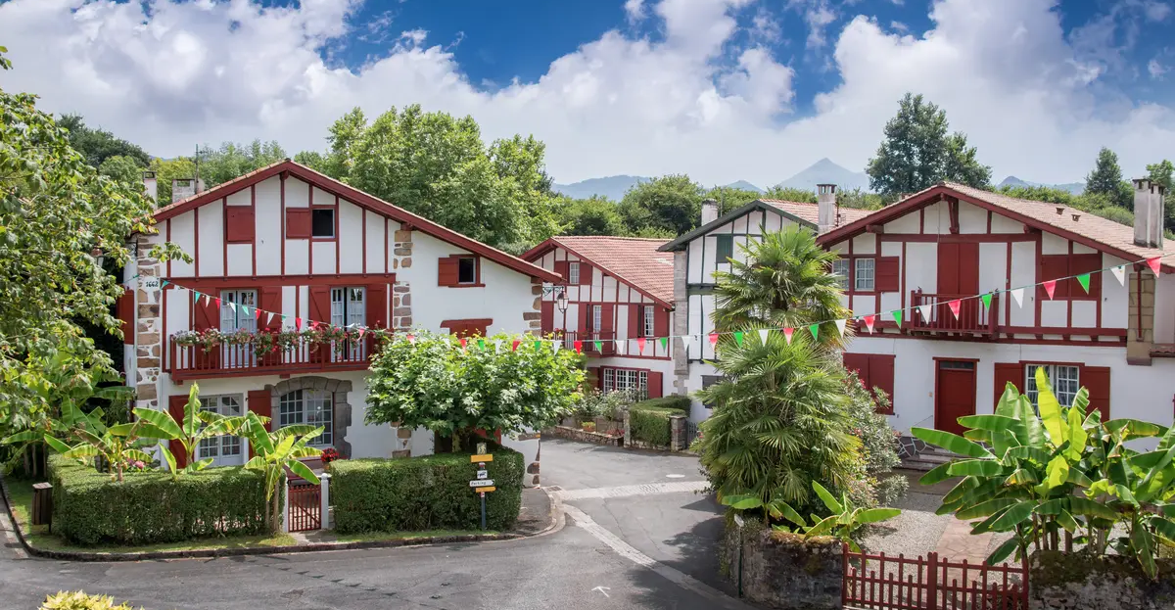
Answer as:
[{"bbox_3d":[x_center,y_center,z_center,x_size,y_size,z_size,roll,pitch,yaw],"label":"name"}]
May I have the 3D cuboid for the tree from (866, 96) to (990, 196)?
[{"bbox_3d":[20.074,-4.633,61.867,7.321,15.672,6.955,0,2,0],"label":"tree"}]

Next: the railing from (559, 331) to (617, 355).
[{"bbox_3d":[-0.055,1.425,39.000,2.200,0.920,0.900,2,4,30],"label":"railing"}]

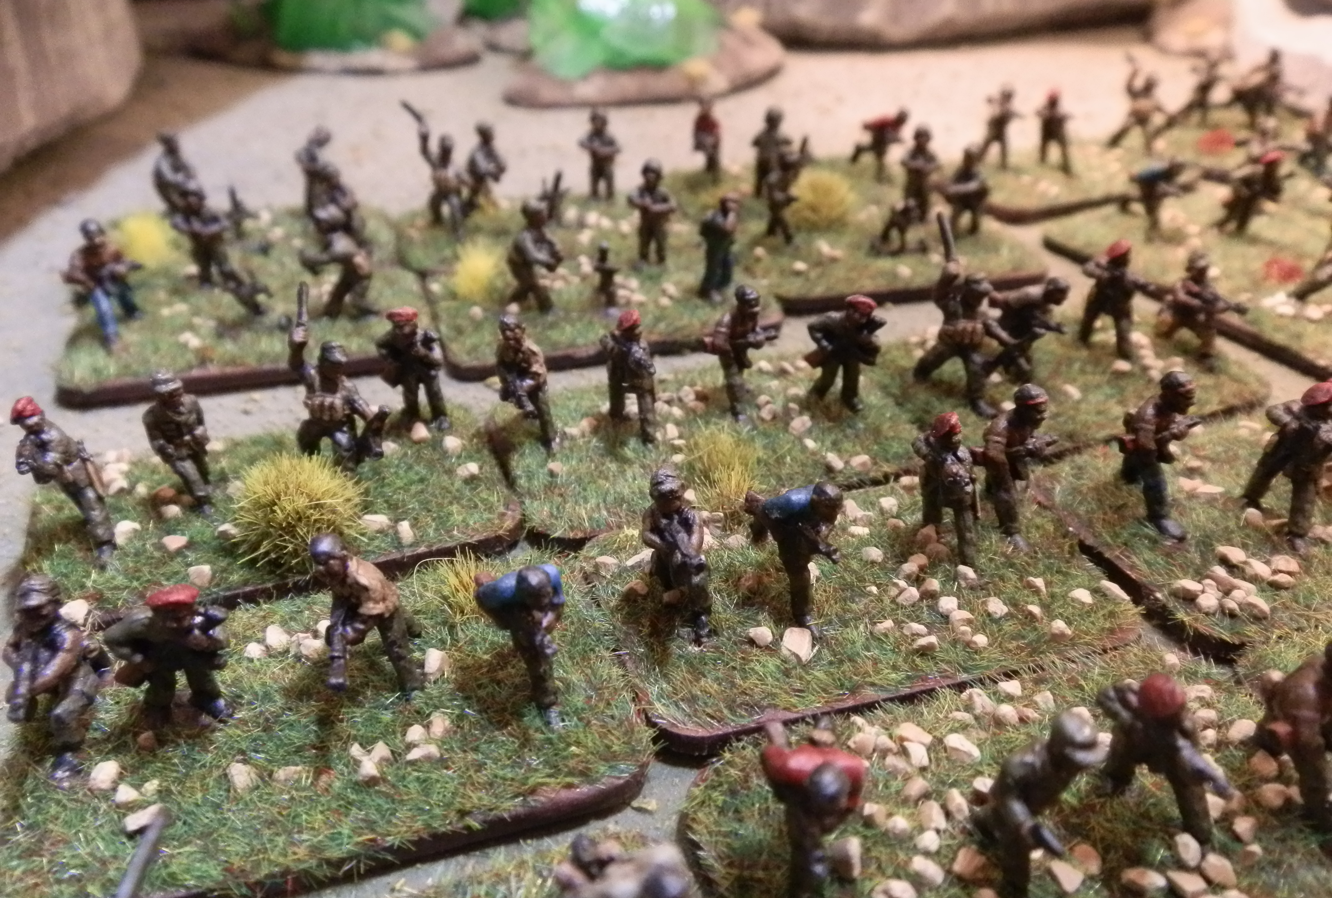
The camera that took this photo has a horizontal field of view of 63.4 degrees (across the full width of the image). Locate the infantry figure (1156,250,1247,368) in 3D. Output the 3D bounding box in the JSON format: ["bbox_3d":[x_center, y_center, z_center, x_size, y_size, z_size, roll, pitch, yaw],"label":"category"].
[{"bbox_3d":[0.066,-0.017,0.134,0.008,0.014,0.011,-22,32,-31],"label":"infantry figure"}]

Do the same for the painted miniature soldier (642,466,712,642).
[{"bbox_3d":[0.001,0.009,0.096,0.007,0.017,0.008,-5,32,-9],"label":"painted miniature soldier"}]

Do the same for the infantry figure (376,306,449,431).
[{"bbox_3d":[-0.030,-0.010,0.130,0.009,0.016,0.006,-10,33,-17],"label":"infantry figure"}]

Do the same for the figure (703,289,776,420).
[{"bbox_3d":[0.009,-0.011,0.128,0.009,0.016,0.006,4,28,16],"label":"figure"}]

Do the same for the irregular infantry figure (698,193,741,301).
[{"bbox_3d":[0.009,-0.033,0.180,0.007,0.018,0.007,-24,36,-36],"label":"irregular infantry figure"}]

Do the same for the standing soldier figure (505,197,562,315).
[{"bbox_3d":[-0.019,-0.029,0.160,0.008,0.016,0.008,25,39,35],"label":"standing soldier figure"}]

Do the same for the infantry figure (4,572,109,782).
[{"bbox_3d":[-0.048,0.018,0.085,0.007,0.019,0.008,-11,30,-18],"label":"infantry figure"}]

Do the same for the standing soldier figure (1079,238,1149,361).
[{"bbox_3d":[0.061,-0.021,0.147,0.009,0.017,0.007,-4,31,-7],"label":"standing soldier figure"}]

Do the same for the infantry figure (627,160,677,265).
[{"bbox_3d":[-0.002,-0.041,0.187,0.009,0.017,0.006,-5,27,0],"label":"infantry figure"}]

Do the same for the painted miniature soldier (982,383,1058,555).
[{"bbox_3d":[0.036,0.002,0.112,0.007,0.018,0.009,-24,36,-36],"label":"painted miniature soldier"}]

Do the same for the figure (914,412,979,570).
[{"bbox_3d":[0.025,0.004,0.097,0.006,0.015,0.006,-12,28,-13],"label":"figure"}]

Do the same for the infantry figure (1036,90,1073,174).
[{"bbox_3d":[0.091,-0.074,0.251,0.008,0.019,0.007,6,29,13],"label":"infantry figure"}]

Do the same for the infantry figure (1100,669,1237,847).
[{"bbox_3d":[0.036,0.022,0.079,0.009,0.015,0.008,-2,31,-3],"label":"infantry figure"}]

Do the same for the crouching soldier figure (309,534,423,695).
[{"bbox_3d":[-0.024,0.013,0.089,0.009,0.013,0.009,2,28,12],"label":"crouching soldier figure"}]

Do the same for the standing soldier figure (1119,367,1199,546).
[{"bbox_3d":[0.045,0.001,0.099,0.007,0.016,0.007,13,32,31],"label":"standing soldier figure"}]

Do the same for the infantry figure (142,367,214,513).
[{"bbox_3d":[-0.054,-0.001,0.118,0.006,0.016,0.007,-16,29,-21],"label":"infantry figure"}]

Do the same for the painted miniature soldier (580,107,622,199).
[{"bbox_3d":[-0.012,-0.056,0.205,0.008,0.017,0.005,-2,31,-4],"label":"painted miniature soldier"}]

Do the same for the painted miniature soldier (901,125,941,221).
[{"bbox_3d":[0.052,-0.056,0.218,0.008,0.019,0.006,5,29,10],"label":"painted miniature soldier"}]

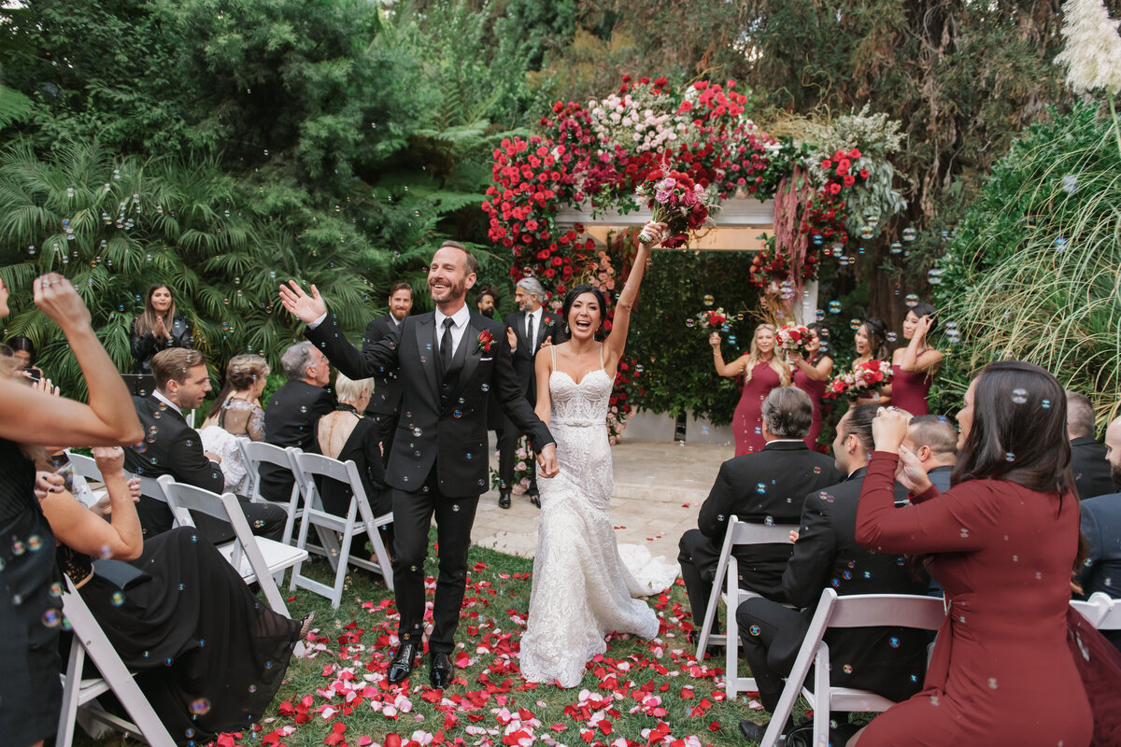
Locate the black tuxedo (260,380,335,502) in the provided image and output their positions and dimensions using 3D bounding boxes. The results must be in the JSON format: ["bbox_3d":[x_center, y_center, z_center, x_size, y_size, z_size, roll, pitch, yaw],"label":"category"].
[{"bbox_3d":[-1.435,0.560,4.454,0.520,1.080,0.750,7,6,38],"label":"black tuxedo"}]

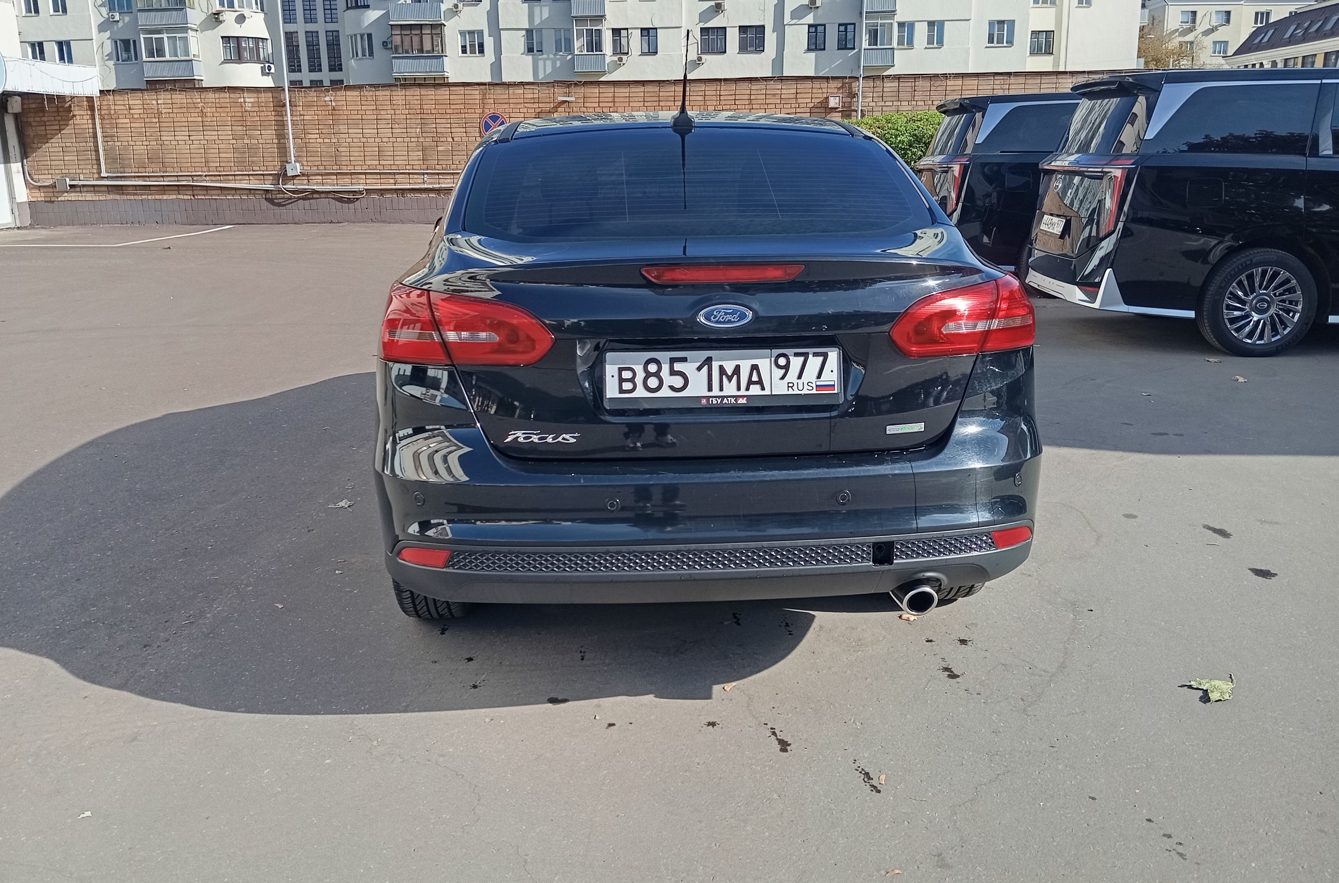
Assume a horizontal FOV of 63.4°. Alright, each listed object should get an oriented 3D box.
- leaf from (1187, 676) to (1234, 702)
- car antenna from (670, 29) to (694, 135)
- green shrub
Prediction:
[{"bbox_3d":[1.399,0.639,2.797,0.115,0.033,0.085,7,17,28],"label":"leaf"},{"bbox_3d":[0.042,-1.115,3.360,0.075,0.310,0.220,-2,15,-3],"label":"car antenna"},{"bbox_3d":[3.603,-3.912,16.000,2.200,1.900,1.600,-1,14,0],"label":"green shrub"}]

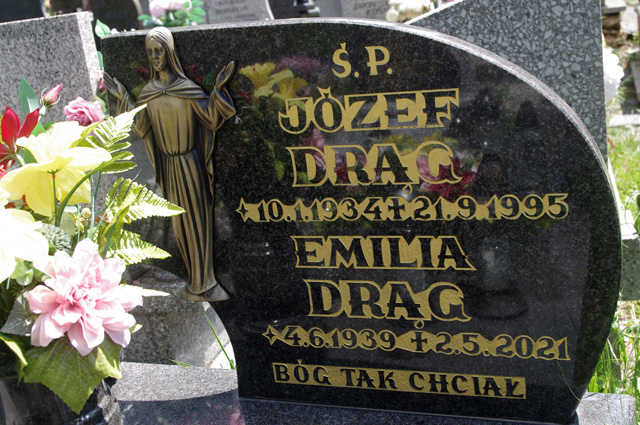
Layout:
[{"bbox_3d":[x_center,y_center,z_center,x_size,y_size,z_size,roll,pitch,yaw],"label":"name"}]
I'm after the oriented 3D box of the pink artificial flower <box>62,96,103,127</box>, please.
[{"bbox_3d":[-0.382,-0.158,1.320,0.067,0.058,0.056,-11,16,-15],"label":"pink artificial flower"}]

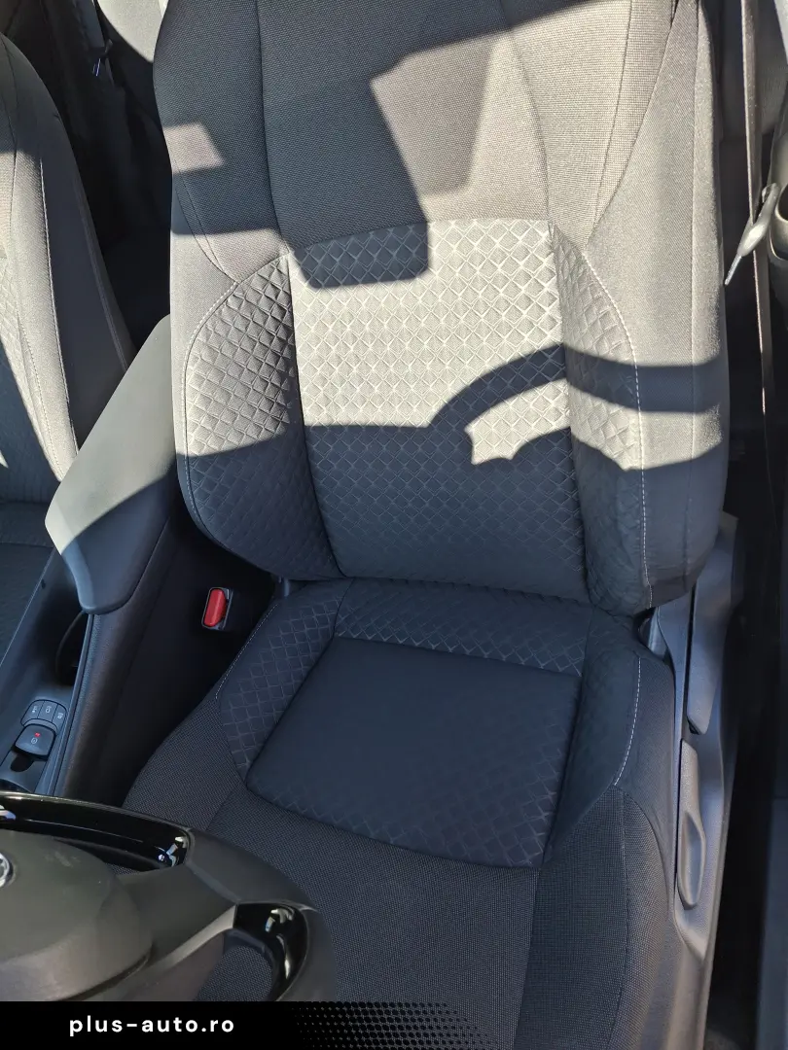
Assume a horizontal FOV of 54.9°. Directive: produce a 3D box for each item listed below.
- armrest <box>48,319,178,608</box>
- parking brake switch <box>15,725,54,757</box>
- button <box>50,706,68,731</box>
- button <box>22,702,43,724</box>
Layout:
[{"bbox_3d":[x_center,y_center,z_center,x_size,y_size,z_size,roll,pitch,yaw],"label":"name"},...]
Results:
[{"bbox_3d":[-0.288,-0.090,0.868,0.145,0.058,0.390,1,56,25],"label":"armrest"},{"bbox_3d":[-0.360,0.219,0.766,0.042,0.014,0.027,-1,58,24],"label":"parking brake switch"},{"bbox_3d":[-0.338,0.197,0.771,0.019,0.007,0.024,-1,58,24],"label":"button"},{"bbox_3d":[-0.371,0.198,0.786,0.019,0.007,0.024,-1,58,24],"label":"button"}]

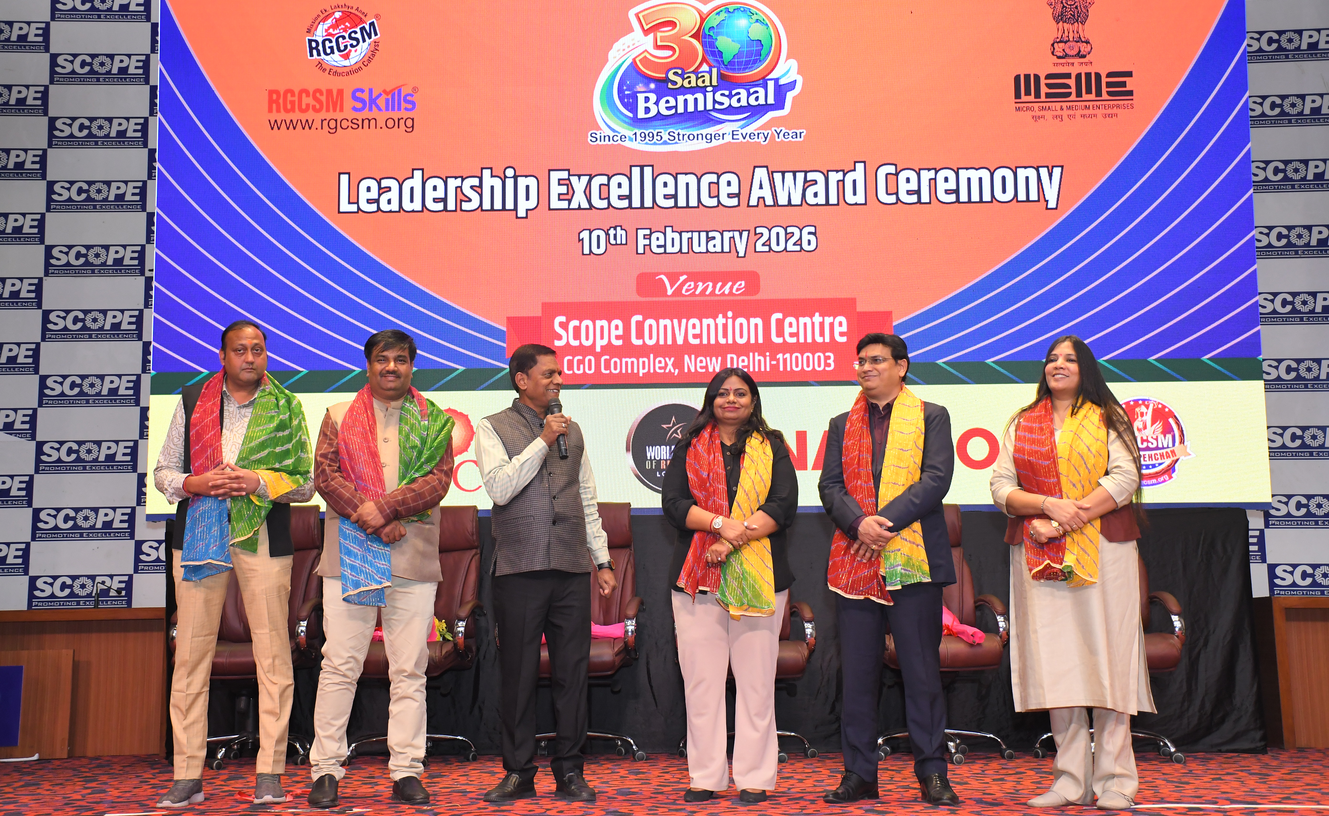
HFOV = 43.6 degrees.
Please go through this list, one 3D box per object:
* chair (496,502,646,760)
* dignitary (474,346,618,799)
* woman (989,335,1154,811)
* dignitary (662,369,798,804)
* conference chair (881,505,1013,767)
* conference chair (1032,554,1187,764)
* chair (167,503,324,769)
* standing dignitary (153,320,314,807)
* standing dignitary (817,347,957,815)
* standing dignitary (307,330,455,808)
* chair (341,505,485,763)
[{"bbox_3d":[-0.400,1.033,7.742,0.650,1.190,0.720,-1,-7,1],"label":"chair"},{"bbox_3d":[-0.443,0.600,6.235,0.530,1.689,0.420,2,-7,-17],"label":"dignitary"},{"bbox_3d":[1.439,0.562,5.922,0.530,1.655,0.360,-3,-7,22],"label":"woman"},{"bbox_3d":[0.229,0.639,6.141,0.490,1.577,0.340,-1,-7,3],"label":"dignitary"},{"bbox_3d":[1.236,1.006,7.643,0.650,1.190,0.720,0,-7,-6],"label":"conference chair"},{"bbox_3d":[1.979,0.984,7.514,0.650,1.190,0.720,-1,-7,0],"label":"conference chair"},{"bbox_3d":[-1.891,1.037,7.663,0.650,1.190,0.720,-1,-7,0],"label":"chair"},{"bbox_3d":[-1.597,0.559,6.232,0.560,1.790,0.380,0,-7,-2],"label":"standing dignitary"},{"bbox_3d":[0.811,0.566,6.069,0.500,1.693,0.360,-2,-7,15],"label":"standing dignitary"},{"bbox_3d":[-1.046,0.574,6.202,0.540,1.744,0.380,0,-7,-6],"label":"standing dignitary"},{"bbox_3d":[-1.159,1.032,7.673,0.650,1.190,0.720,-1,-7,3],"label":"chair"}]

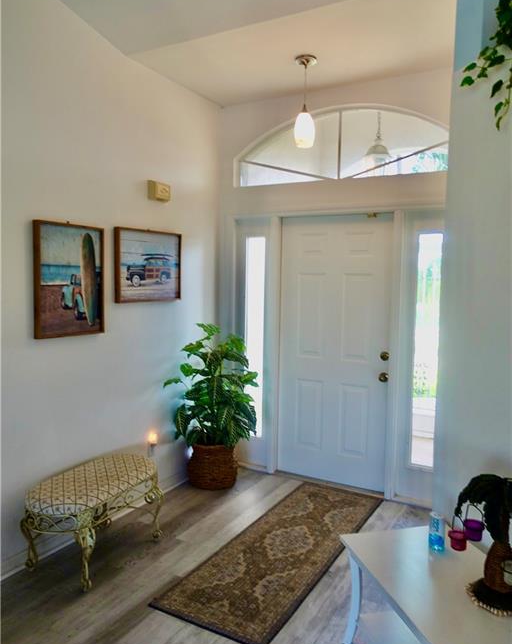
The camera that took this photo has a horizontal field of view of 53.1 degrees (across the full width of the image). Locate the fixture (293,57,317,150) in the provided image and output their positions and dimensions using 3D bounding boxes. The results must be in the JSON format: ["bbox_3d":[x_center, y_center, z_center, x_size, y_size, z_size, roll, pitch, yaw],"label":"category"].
[{"bbox_3d":[0.327,-1.438,3.370,0.139,0.573,0.139,1,4,0],"label":"fixture"}]

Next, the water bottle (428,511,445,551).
[{"bbox_3d":[0.748,0.860,2.111,0.062,0.157,0.062,3,5,29],"label":"water bottle"}]

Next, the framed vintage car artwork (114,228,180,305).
[{"bbox_3d":[-0.737,-0.388,3.580,0.038,0.490,0.644,3,5,29],"label":"framed vintage car artwork"}]

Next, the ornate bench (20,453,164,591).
[{"bbox_3d":[-0.898,1.105,2.935,0.458,0.466,0.688,3,5,29],"label":"ornate bench"}]

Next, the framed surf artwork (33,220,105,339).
[{"bbox_3d":[-1.077,-0.239,2.984,0.038,0.645,0.472,3,5,29],"label":"framed surf artwork"}]

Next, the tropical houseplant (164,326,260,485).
[{"bbox_3d":[-0.260,0.651,3.958,0.587,1.235,0.607,3,5,29],"label":"tropical houseplant"}]

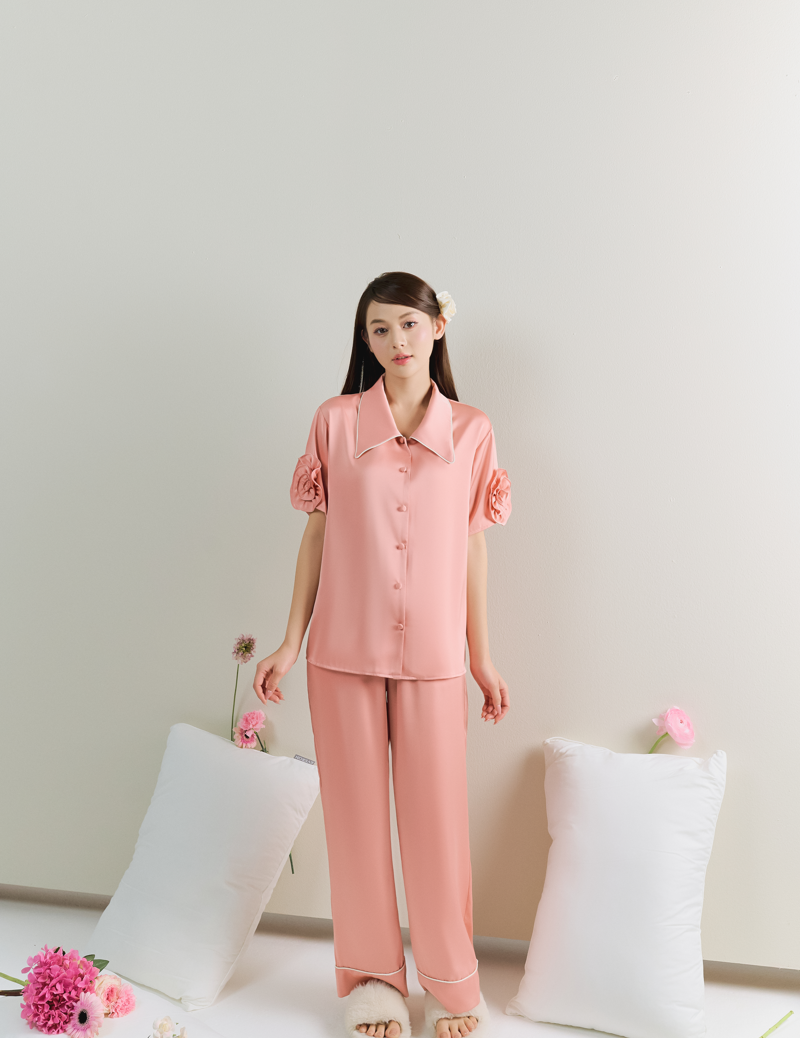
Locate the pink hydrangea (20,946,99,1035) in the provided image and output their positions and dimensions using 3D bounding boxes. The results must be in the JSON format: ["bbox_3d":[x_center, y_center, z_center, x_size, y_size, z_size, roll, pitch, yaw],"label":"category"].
[{"bbox_3d":[-0.715,0.991,2.450,0.165,0.175,0.165,-2,1,-27],"label":"pink hydrangea"}]

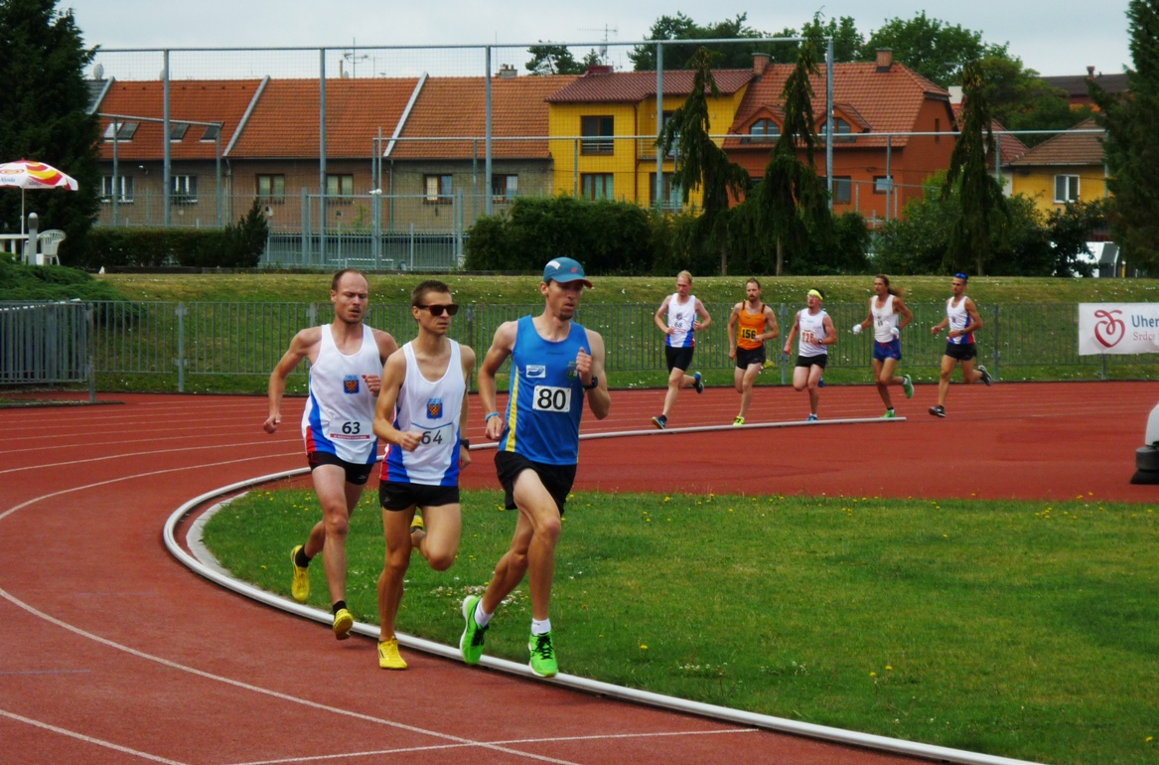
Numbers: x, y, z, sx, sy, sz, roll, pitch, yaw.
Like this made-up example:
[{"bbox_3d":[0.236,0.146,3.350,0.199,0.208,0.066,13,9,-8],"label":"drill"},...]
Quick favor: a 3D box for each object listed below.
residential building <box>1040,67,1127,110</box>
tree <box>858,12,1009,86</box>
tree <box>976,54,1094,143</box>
[{"bbox_3d":[37.289,-17.755,330.000,12.000,11.000,10.000,0,2,15],"label":"residential building"},{"bbox_3d":[21.493,-15.864,268.000,9.300,13.200,9.000,0,1,0],"label":"tree"},{"bbox_3d":[27.015,-14.273,262.000,7.200,10.500,7.000,0,1,0],"label":"tree"}]

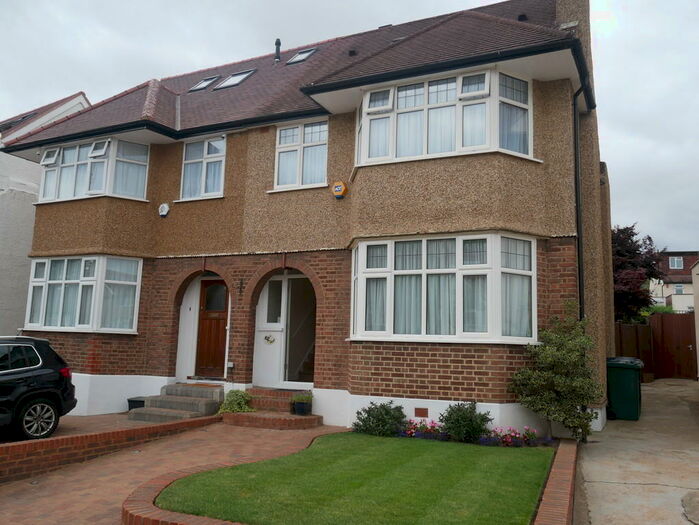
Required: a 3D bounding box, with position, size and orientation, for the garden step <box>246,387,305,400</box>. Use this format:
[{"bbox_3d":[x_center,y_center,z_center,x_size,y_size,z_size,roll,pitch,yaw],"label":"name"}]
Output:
[{"bbox_3d":[-1.204,2.281,10.455,1.200,0.155,0.400,-2,-9,25],"label":"garden step"}]

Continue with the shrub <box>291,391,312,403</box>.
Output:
[{"bbox_3d":[-0.805,2.280,10.338,0.370,0.230,0.320,-2,-10,26],"label":"shrub"}]

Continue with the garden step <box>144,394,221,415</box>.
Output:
[{"bbox_3d":[-3.172,2.643,11.341,1.390,0.210,0.330,-2,-10,26],"label":"garden step"}]

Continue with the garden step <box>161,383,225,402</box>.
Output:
[{"bbox_3d":[-3.025,2.485,11.650,1.380,0.205,0.380,-2,-10,26],"label":"garden step"}]

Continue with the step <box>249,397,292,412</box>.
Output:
[{"bbox_3d":[-1.322,2.572,10.866,1.420,0.200,0.300,-2,-10,26],"label":"step"}]

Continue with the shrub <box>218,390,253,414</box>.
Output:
[{"bbox_3d":[-1.913,2.361,10.336,0.640,0.360,0.520,-2,-9,25],"label":"shrub"}]

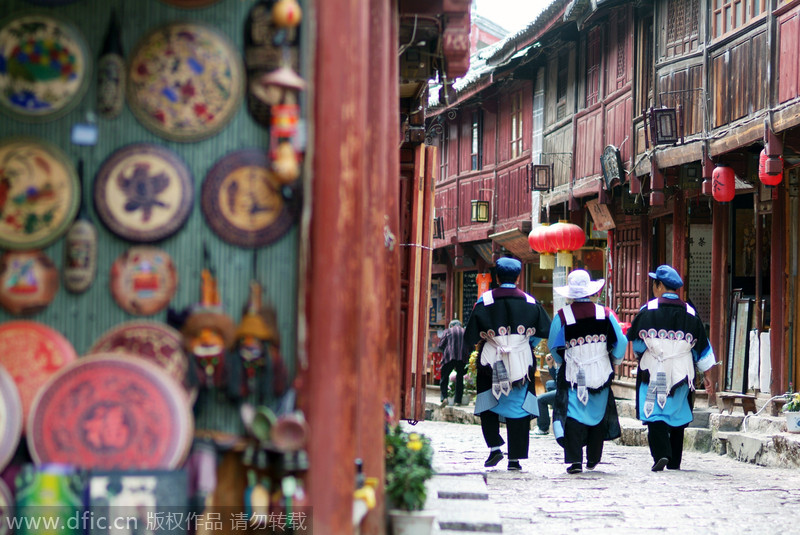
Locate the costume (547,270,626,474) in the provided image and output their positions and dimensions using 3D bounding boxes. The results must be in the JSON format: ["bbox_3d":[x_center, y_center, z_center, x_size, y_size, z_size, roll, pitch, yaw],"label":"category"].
[{"bbox_3d":[1.408,0.793,21.500,0.592,1.541,0.460,1,-1,-5],"label":"costume"}]

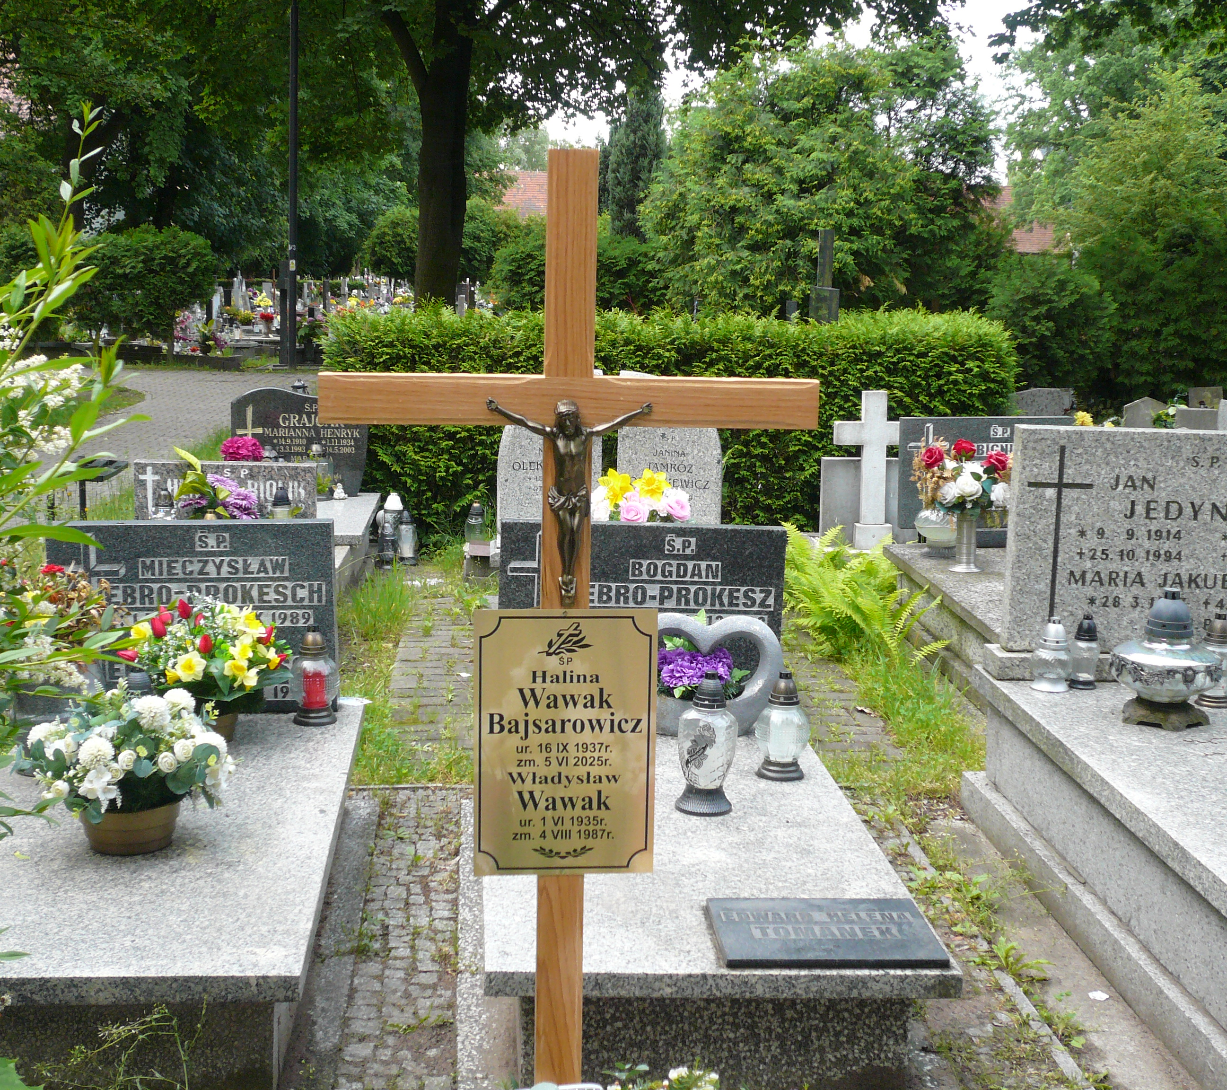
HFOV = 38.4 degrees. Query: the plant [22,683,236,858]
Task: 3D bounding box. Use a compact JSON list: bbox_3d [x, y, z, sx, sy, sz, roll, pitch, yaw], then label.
[{"bbox_3d":[-1.007,0.455,3.676,0.430,0.345,0.390,1,10,-5],"label":"plant"}]

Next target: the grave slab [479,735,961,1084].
[{"bbox_3d":[0.127,0.700,3.981,0.841,0.214,1.784,1,10,-5],"label":"grave slab"}]

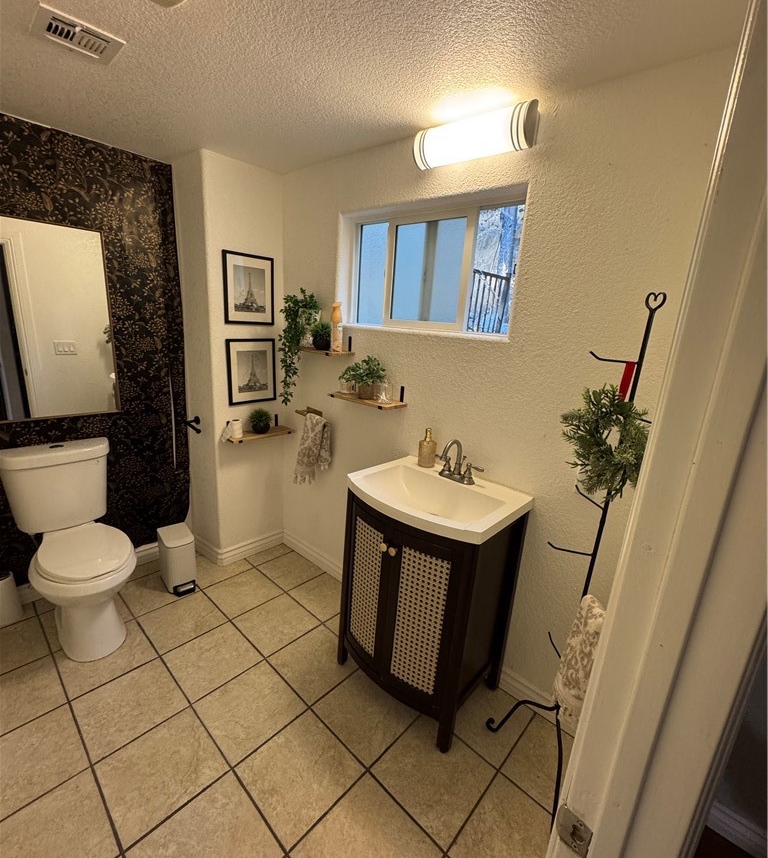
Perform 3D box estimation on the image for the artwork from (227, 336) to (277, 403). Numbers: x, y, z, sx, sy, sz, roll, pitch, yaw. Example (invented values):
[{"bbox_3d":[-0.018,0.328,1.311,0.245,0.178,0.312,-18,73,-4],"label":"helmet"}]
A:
[{"bbox_3d":[-0.764,-0.334,2.417,0.020,0.372,0.306,17,20,41],"label":"artwork"}]

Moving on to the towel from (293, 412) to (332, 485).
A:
[{"bbox_3d":[-0.401,0.135,2.373,0.210,0.425,0.095,16,20,39],"label":"towel"}]

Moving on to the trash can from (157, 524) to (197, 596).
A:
[{"bbox_3d":[-1.171,0.736,2.354,0.155,0.300,0.225,-9,20,-38],"label":"trash can"}]

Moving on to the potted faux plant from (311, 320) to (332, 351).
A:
[{"bbox_3d":[-0.329,-0.496,2.197,0.122,0.150,0.122,3,15,-1],"label":"potted faux plant"}]

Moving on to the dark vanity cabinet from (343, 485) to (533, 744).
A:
[{"bbox_3d":[0.158,0.703,1.759,0.597,0.871,0.485,17,20,41],"label":"dark vanity cabinet"}]

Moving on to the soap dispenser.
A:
[{"bbox_3d":[0.199,0.084,1.871,0.076,0.168,0.078,9,16,18],"label":"soap dispenser"}]

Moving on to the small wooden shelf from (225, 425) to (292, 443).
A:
[{"bbox_3d":[-0.740,0.036,2.493,0.122,0.019,0.395,17,20,41],"label":"small wooden shelf"}]

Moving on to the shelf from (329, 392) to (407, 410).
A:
[{"bbox_3d":[-0.083,-0.140,2.003,0.380,0.018,0.149,16,20,39],"label":"shelf"}]

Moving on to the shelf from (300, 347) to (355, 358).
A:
[{"bbox_3d":[-0.336,-0.408,2.174,0.375,0.018,0.149,16,20,39],"label":"shelf"}]

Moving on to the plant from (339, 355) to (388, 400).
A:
[{"bbox_3d":[-0.106,-0.250,1.988,0.250,0.200,0.160,16,20,39],"label":"plant"}]

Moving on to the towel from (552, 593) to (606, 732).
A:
[{"bbox_3d":[0.710,0.833,1.439,0.180,0.510,0.100,17,20,41],"label":"towel"}]

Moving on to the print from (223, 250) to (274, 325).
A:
[{"bbox_3d":[-0.733,-0.765,2.279,0.020,0.371,0.300,17,20,40],"label":"print"}]

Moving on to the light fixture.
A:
[{"bbox_3d":[0.305,-1.043,1.487,0.457,0.127,0.100,16,20,39],"label":"light fixture"}]

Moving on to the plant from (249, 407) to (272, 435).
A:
[{"bbox_3d":[-0.725,-0.044,2.457,0.135,0.142,0.135,17,20,40],"label":"plant"}]

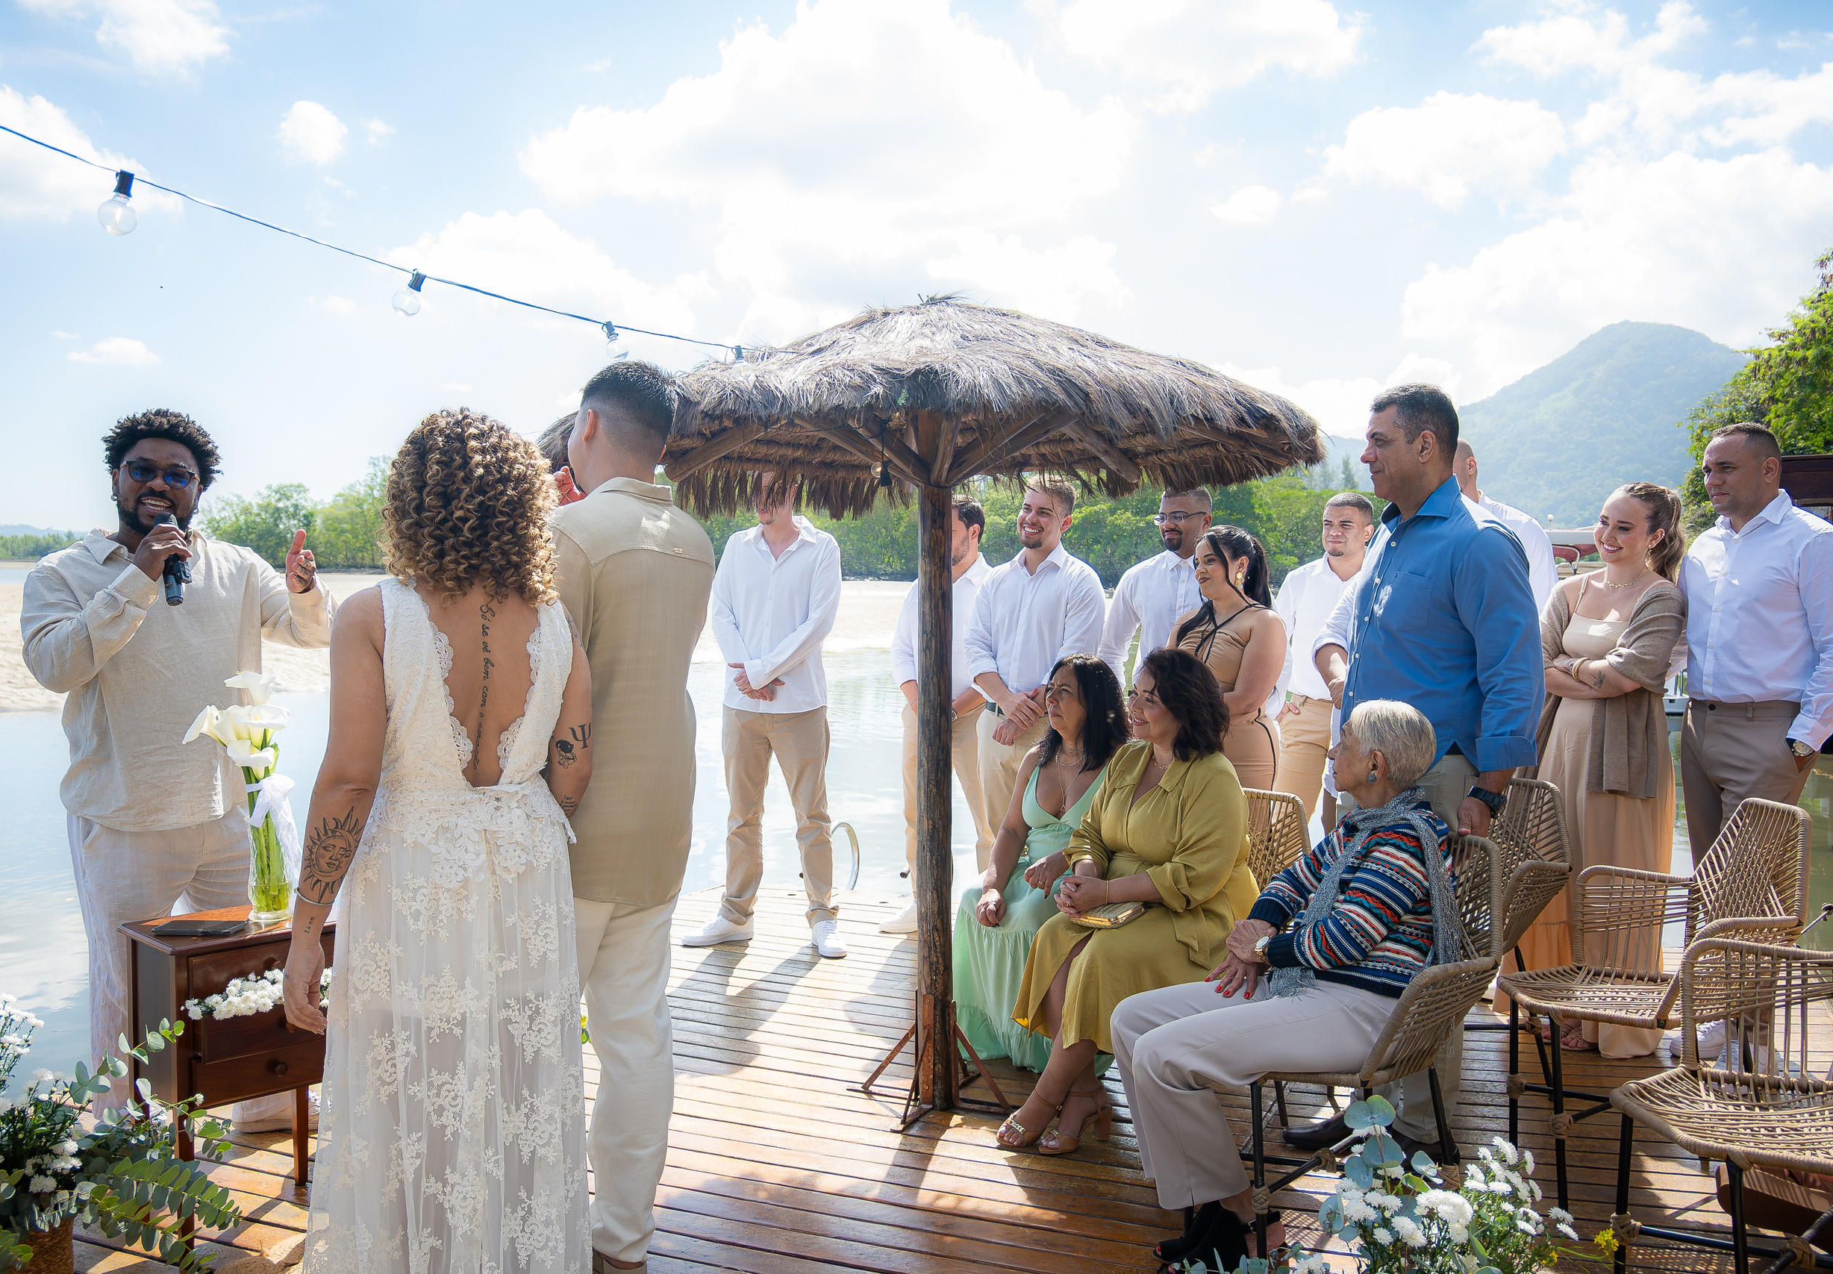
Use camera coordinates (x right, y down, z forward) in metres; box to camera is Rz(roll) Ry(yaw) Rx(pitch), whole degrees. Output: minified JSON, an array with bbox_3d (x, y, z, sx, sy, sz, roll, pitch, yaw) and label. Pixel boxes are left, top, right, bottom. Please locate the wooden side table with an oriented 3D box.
[{"bbox_3d":[-1.390,0.912,3.114,0.390,0.620,0.345,-2,3,-42],"label":"wooden side table"}]

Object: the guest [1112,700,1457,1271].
[{"bbox_3d":[0.730,0.672,2.893,0.690,1.120,0.470,0,3,-10],"label":"guest"}]

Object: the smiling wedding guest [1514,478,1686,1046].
[{"bbox_3d":[1.965,0.360,4.270,0.350,1.620,0.470,-2,3,-41],"label":"smiling wedding guest"}]

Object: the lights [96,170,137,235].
[{"bbox_3d":[-0.861,-0.467,1.600,0.041,0.072,0.041,6,3,0],"label":"lights"}]

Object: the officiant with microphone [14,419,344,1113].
[{"bbox_3d":[-1.800,0.337,3.625,0.660,1.770,0.480,-3,4,-38],"label":"officiant with microphone"}]

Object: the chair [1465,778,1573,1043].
[{"bbox_3d":[1.405,0.779,3.859,0.600,0.820,0.530,-1,3,-28],"label":"chair"}]

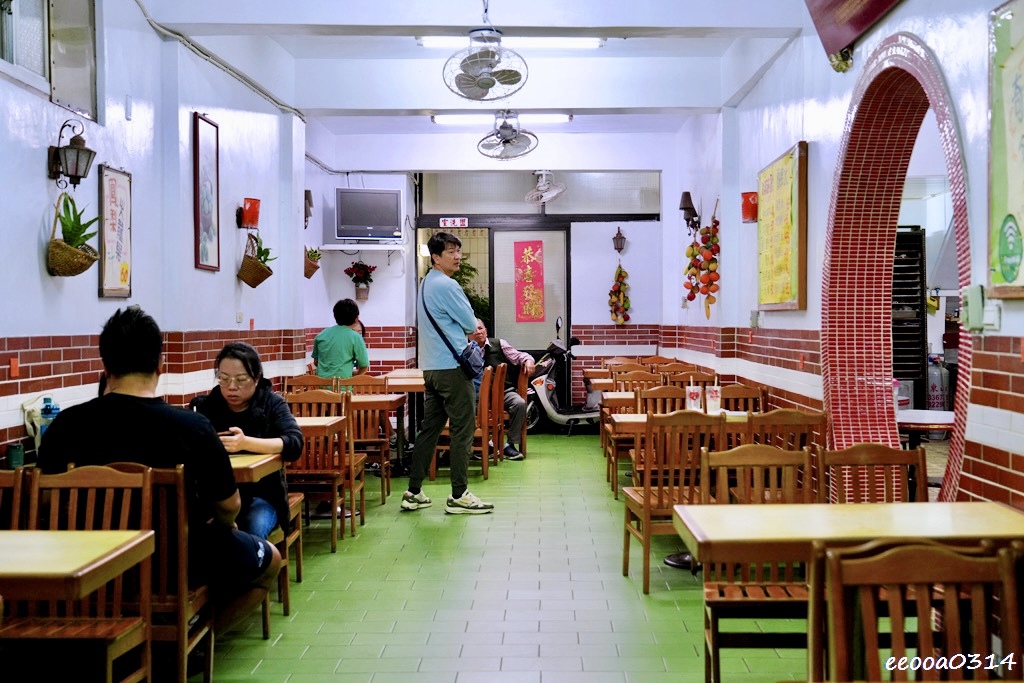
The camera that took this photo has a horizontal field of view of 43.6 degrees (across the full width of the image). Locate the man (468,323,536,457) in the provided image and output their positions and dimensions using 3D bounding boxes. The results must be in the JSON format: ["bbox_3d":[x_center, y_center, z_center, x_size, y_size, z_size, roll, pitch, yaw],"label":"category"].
[{"bbox_3d":[-0.105,0.413,11.514,0.620,1.260,0.720,0,1,9],"label":"man"}]

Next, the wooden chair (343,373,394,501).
[{"bbox_3d":[-1.059,0.671,8.902,0.400,0.850,0.480,0,1,1],"label":"wooden chair"}]

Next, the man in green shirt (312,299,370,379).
[{"bbox_3d":[-1.258,0.391,9.500,0.440,1.390,0.680,0,1,1],"label":"man in green shirt"}]

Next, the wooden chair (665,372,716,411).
[{"bbox_3d":[1.310,0.661,9.120,0.430,0.850,0.480,0,1,1],"label":"wooden chair"}]

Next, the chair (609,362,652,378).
[{"bbox_3d":[1.000,0.608,10.650,0.410,0.845,0.480,0,1,1],"label":"chair"}]

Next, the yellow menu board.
[{"bbox_3d":[1.675,-0.675,8.013,0.050,0.950,1.420,0,1,1],"label":"yellow menu board"}]

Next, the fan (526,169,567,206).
[{"bbox_3d":[0.340,-1.564,13.000,0.420,0.345,0.420,0,1,0],"label":"fan"}]

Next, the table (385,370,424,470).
[{"bbox_3d":[-0.883,0.694,10.578,0.650,0.750,1.200,0,1,1],"label":"table"}]

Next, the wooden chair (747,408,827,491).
[{"bbox_3d":[1.277,0.726,6.125,0.410,0.860,0.470,0,1,1],"label":"wooden chair"}]

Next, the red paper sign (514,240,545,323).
[{"bbox_3d":[0.188,-0.629,13.488,0.300,0.860,0.010,0,1,1],"label":"red paper sign"}]

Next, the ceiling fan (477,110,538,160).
[{"bbox_3d":[-0.033,-1.690,10.500,0.500,0.410,0.490,0,1,1],"label":"ceiling fan"}]

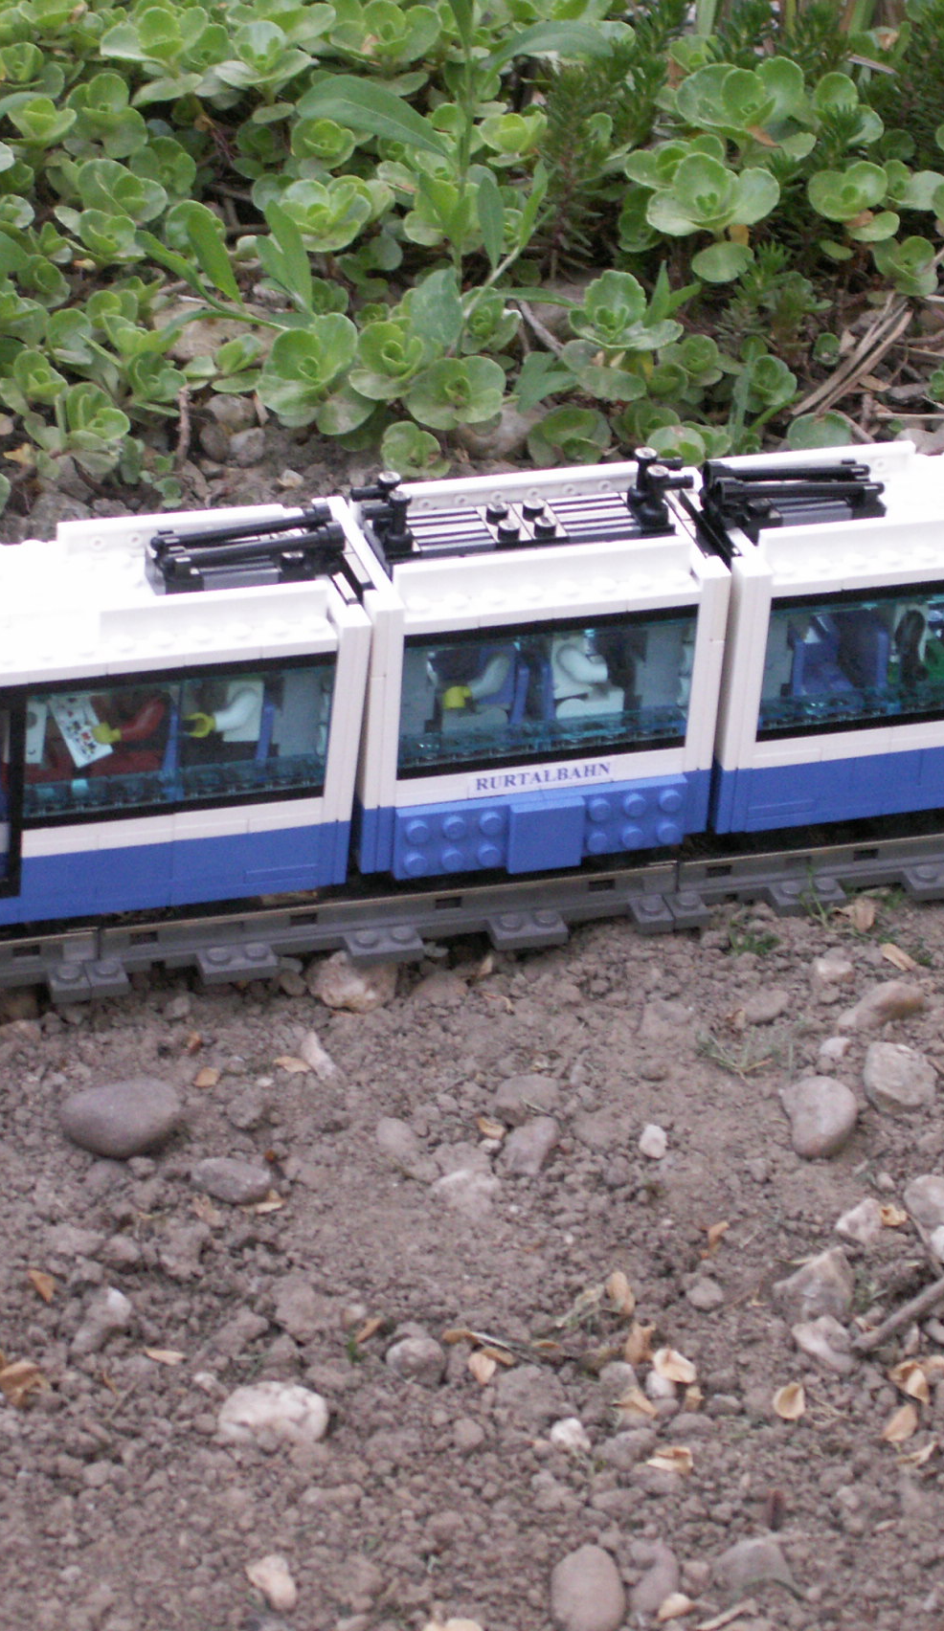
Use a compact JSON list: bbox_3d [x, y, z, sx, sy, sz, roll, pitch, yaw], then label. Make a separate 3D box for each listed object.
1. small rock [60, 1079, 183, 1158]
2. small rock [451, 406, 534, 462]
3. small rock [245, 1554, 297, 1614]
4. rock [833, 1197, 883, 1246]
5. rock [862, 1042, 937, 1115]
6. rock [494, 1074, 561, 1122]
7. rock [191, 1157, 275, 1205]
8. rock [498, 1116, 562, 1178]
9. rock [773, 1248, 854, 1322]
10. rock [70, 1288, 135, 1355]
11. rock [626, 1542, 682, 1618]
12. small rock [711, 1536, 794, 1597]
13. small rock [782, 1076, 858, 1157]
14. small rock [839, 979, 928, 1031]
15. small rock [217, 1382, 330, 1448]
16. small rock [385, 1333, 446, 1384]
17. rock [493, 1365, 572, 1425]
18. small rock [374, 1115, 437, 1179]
[{"bbox_3d":[-0.070,0.060,0.772,0.024,0.013,0.019,7,33,5],"label":"small rock"},{"bbox_3d":[0.006,-0.101,1.031,0.022,0.014,0.018,4,33,0],"label":"small rock"},{"bbox_3d":[-0.035,0.133,0.674,0.008,0.007,0.013,-12,36,-23],"label":"small rock"},{"bbox_3d":[0.077,0.081,0.777,0.010,0.009,0.011,-7,34,-17],"label":"rock"},{"bbox_3d":[0.088,0.054,0.800,0.015,0.012,0.018,3,33,-2],"label":"rock"},{"bbox_3d":[0.011,0.058,0.797,0.014,0.008,0.012,6,33,2],"label":"rock"},{"bbox_3d":[-0.048,0.073,0.776,0.017,0.007,0.012,9,33,7],"label":"rock"},{"bbox_3d":[0.012,0.066,0.775,0.010,0.008,0.017,16,35,18],"label":"rock"},{"bbox_3d":[0.066,0.092,0.757,0.017,0.013,0.016,4,33,0],"label":"rock"},{"bbox_3d":[-0.069,0.094,0.726,0.009,0.009,0.017,21,36,24],"label":"rock"},{"bbox_3d":[0.032,0.134,0.680,0.009,0.009,0.017,15,34,17],"label":"rock"},{"bbox_3d":[0.049,0.131,0.678,0.015,0.009,0.011,3,33,-2],"label":"small rock"},{"bbox_3d":[0.070,0.061,0.786,0.015,0.013,0.020,7,33,5],"label":"small rock"},{"bbox_3d":[0.089,0.041,0.842,0.024,0.008,0.011,-18,39,-31],"label":"small rock"},{"bbox_3d":[-0.036,0.108,0.702,0.020,0.011,0.014,3,33,-2],"label":"small rock"},{"bbox_3d":[-0.011,0.102,0.734,0.011,0.009,0.010,4,33,0],"label":"small rock"},{"bbox_3d":[0.011,0.106,0.712,0.014,0.009,0.013,3,33,-2],"label":"rock"},{"bbox_3d":[-0.013,0.067,0.780,0.011,0.009,0.017,-15,37,-27],"label":"small rock"}]

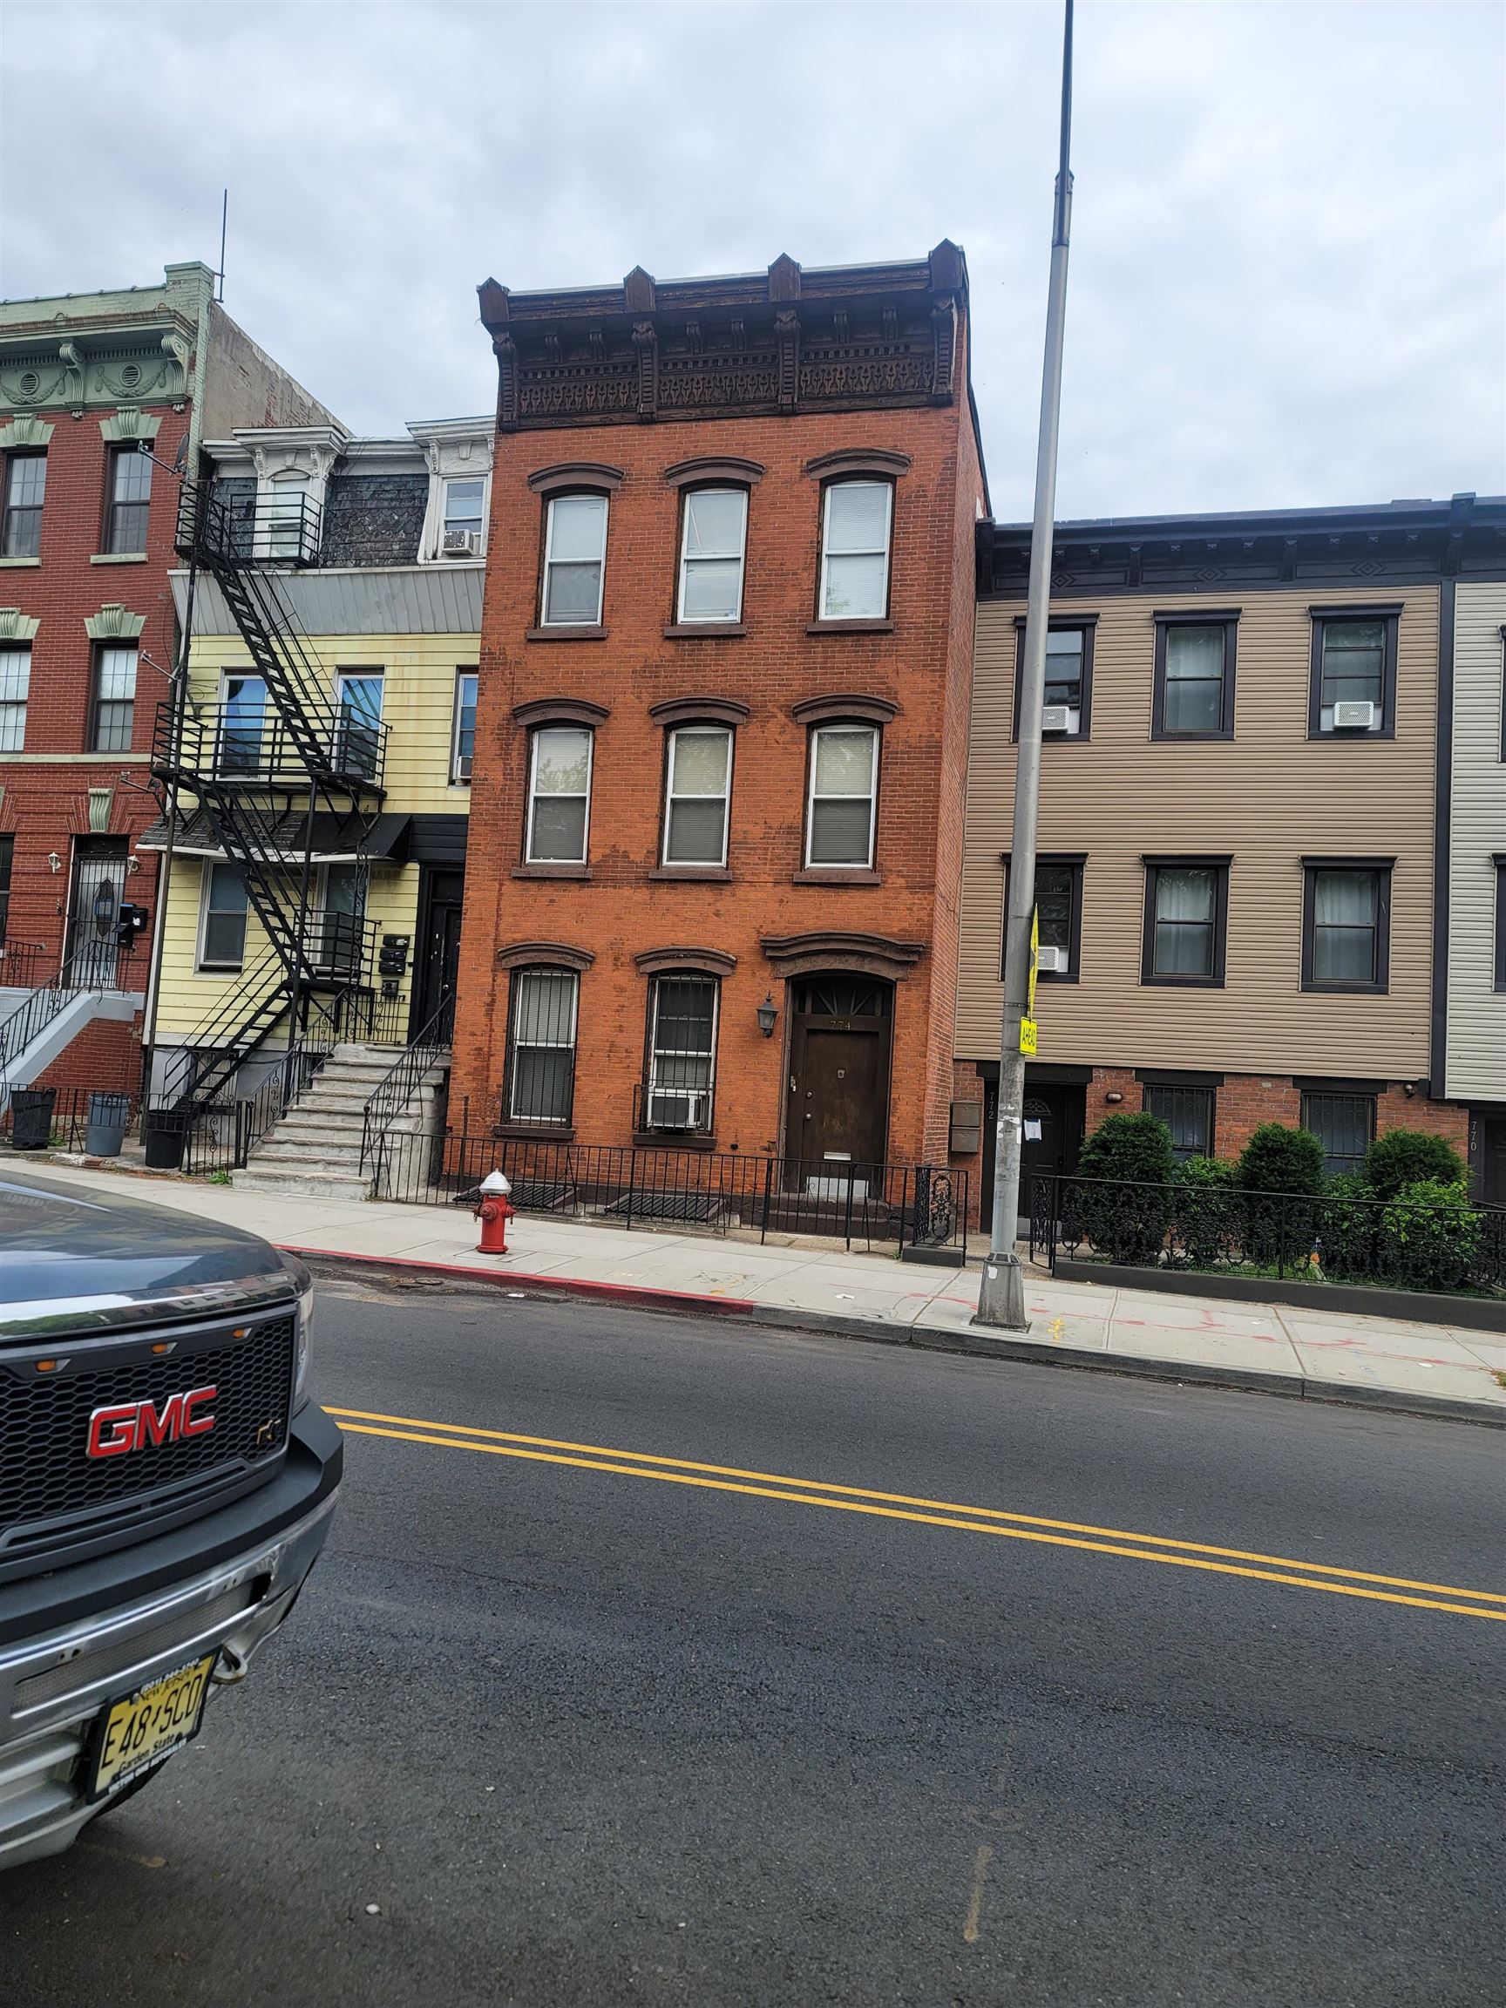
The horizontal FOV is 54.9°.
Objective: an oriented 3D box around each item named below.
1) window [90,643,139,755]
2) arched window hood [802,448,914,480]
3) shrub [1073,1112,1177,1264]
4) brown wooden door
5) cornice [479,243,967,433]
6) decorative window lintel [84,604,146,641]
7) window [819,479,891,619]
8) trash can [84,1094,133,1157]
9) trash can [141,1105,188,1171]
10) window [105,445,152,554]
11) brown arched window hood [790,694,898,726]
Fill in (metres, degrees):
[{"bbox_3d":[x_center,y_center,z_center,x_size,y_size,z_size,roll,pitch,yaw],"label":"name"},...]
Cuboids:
[{"bbox_3d":[-9.964,-4.768,22.687,0.814,1.774,0.140,2,-5,13],"label":"window"},{"bbox_3d":[1.326,-6.678,17.989,1.317,0.386,0.140,2,-4,14],"label":"arched window hood"},{"bbox_3d":[4.064,1.990,15.879,1.081,1.631,1.060,2,-5,13],"label":"shrub"},{"bbox_3d":[1.046,1.320,17.363,0.931,2.025,0.090,2,-5,13],"label":"brown wooden door"},{"bbox_3d":[-0.441,-8.255,18.085,6.233,1.807,0.660,2,-5,13],"label":"cornice"},{"bbox_3d":[-9.908,-5.952,22.596,1.127,0.552,0.170,2,-5,13],"label":"decorative window lintel"},{"bbox_3d":[1.287,-5.573,17.868,0.841,1.759,0.120,2,-5,13],"label":"window"},{"bbox_3d":[-7.687,1.431,17.238,0.480,0.700,0.480,3,-4,0],"label":"trash can"},{"bbox_3d":[-6.849,1.578,16.926,0.460,0.664,0.460,3,-4,0],"label":"trash can"},{"bbox_3d":[-9.766,-7.913,22.679,0.822,1.821,0.160,2,-5,13],"label":"window"},{"bbox_3d":[1.118,-3.559,17.533,1.300,0.336,0.150,2,-5,13],"label":"brown arched window hood"}]

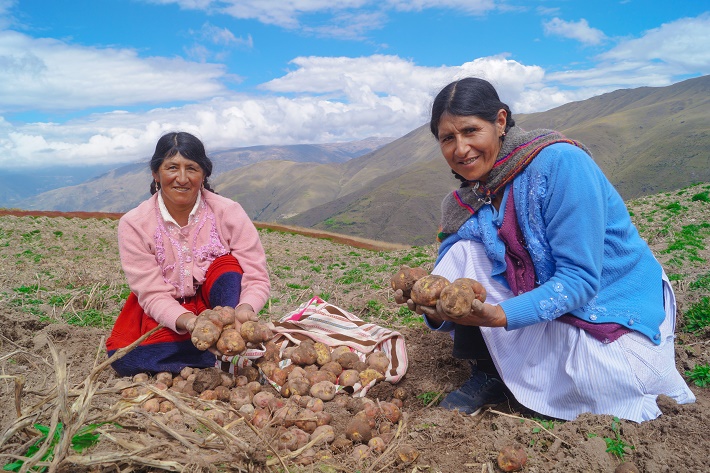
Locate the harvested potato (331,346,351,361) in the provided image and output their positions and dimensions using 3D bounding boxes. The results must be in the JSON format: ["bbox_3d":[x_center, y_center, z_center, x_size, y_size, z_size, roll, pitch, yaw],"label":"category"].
[{"bbox_3d":[-0.044,0.358,1.610,0.061,0.050,0.053,0,3,0],"label":"harvested potato"}]

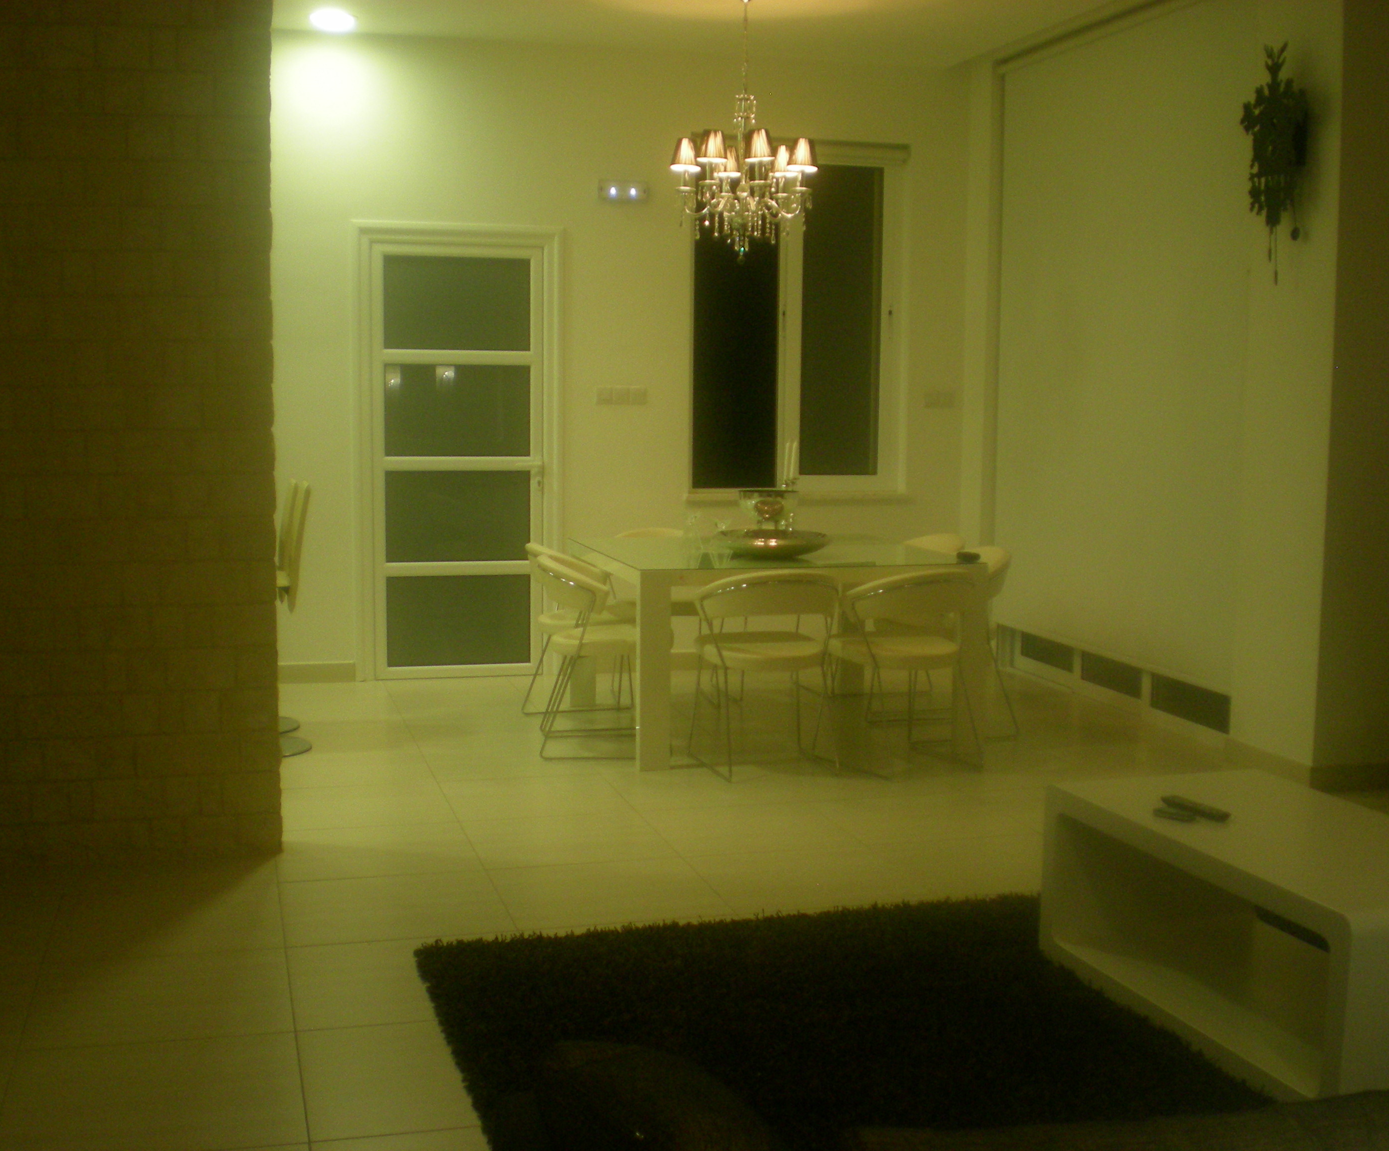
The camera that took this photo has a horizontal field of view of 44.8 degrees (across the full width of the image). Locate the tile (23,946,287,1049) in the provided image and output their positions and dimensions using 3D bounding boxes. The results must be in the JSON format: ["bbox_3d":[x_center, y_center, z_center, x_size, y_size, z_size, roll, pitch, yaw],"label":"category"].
[{"bbox_3d":[-1.240,0.985,3.928,0.600,0.010,0.590,-1,7,-16],"label":"tile"}]

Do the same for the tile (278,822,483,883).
[{"bbox_3d":[-1.003,0.868,5.310,0.600,0.010,0.595,-1,7,-15],"label":"tile"}]

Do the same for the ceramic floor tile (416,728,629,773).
[{"bbox_3d":[-0.719,0.721,6.676,0.600,0.010,0.595,-1,7,-15],"label":"ceramic floor tile"}]

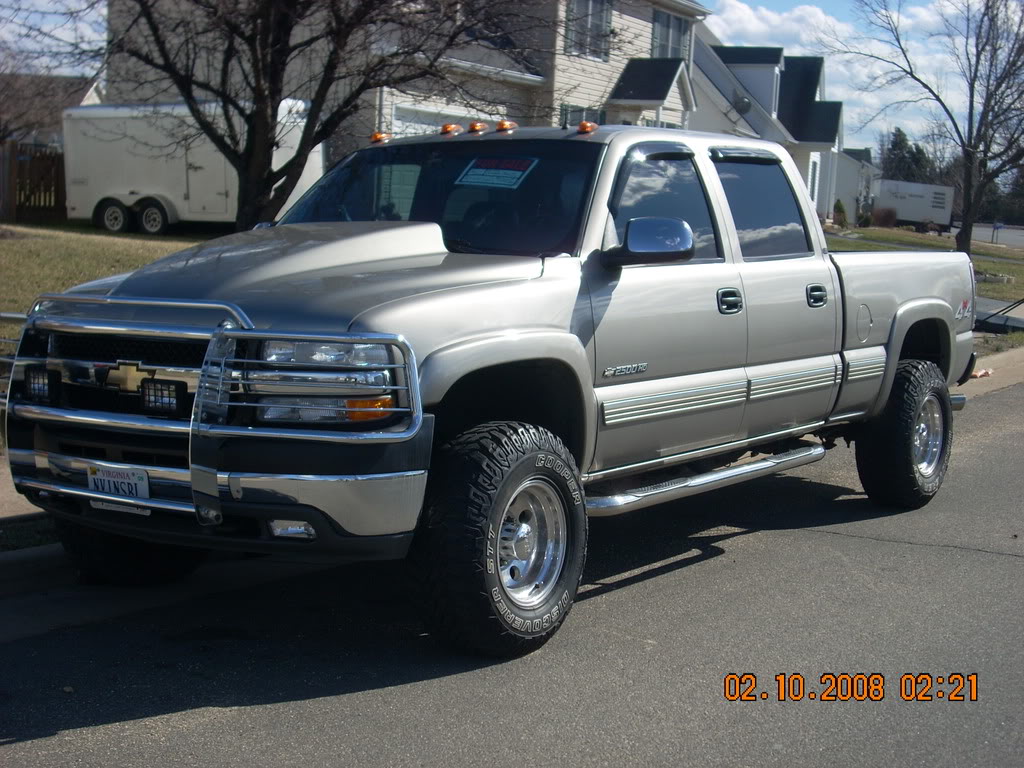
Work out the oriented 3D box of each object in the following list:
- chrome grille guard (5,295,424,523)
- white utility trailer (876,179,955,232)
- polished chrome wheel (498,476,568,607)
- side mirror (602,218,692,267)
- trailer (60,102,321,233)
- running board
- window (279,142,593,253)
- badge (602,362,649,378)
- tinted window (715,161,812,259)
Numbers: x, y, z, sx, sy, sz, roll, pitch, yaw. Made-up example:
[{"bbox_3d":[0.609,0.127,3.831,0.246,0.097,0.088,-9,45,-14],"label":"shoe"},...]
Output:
[{"bbox_3d":[-1.230,0.055,5.522,1.900,0.710,0.540,4,7,35],"label":"chrome grille guard"},{"bbox_3d":[27.010,-11.899,108.000,6.300,3.300,2.350,2,7,-30],"label":"white utility trailer"},{"bbox_3d":[-0.006,0.560,5.760,0.200,0.475,0.475,4,6,32],"label":"polished chrome wheel"},{"bbox_3d":[0.525,-0.532,6.036,0.320,0.175,0.160,4,7,35],"label":"side mirror"},{"bbox_3d":[-5.357,-3.680,27.710,4.600,2.280,2.050,4,9,26],"label":"trailer"},{"bbox_3d":[0.902,0.388,6.981,0.190,0.100,1.970,4,7,35],"label":"running board"},{"bbox_3d":[-0.345,-0.783,6.700,1.560,0.690,0.180,4,-38,35],"label":"window"},{"bbox_3d":[0.441,-0.055,6.181,0.012,0.042,0.345,4,7,35],"label":"badge"},{"bbox_3d":[1.180,-0.821,7.425,0.050,0.500,0.790,-17,-5,35],"label":"tinted window"}]

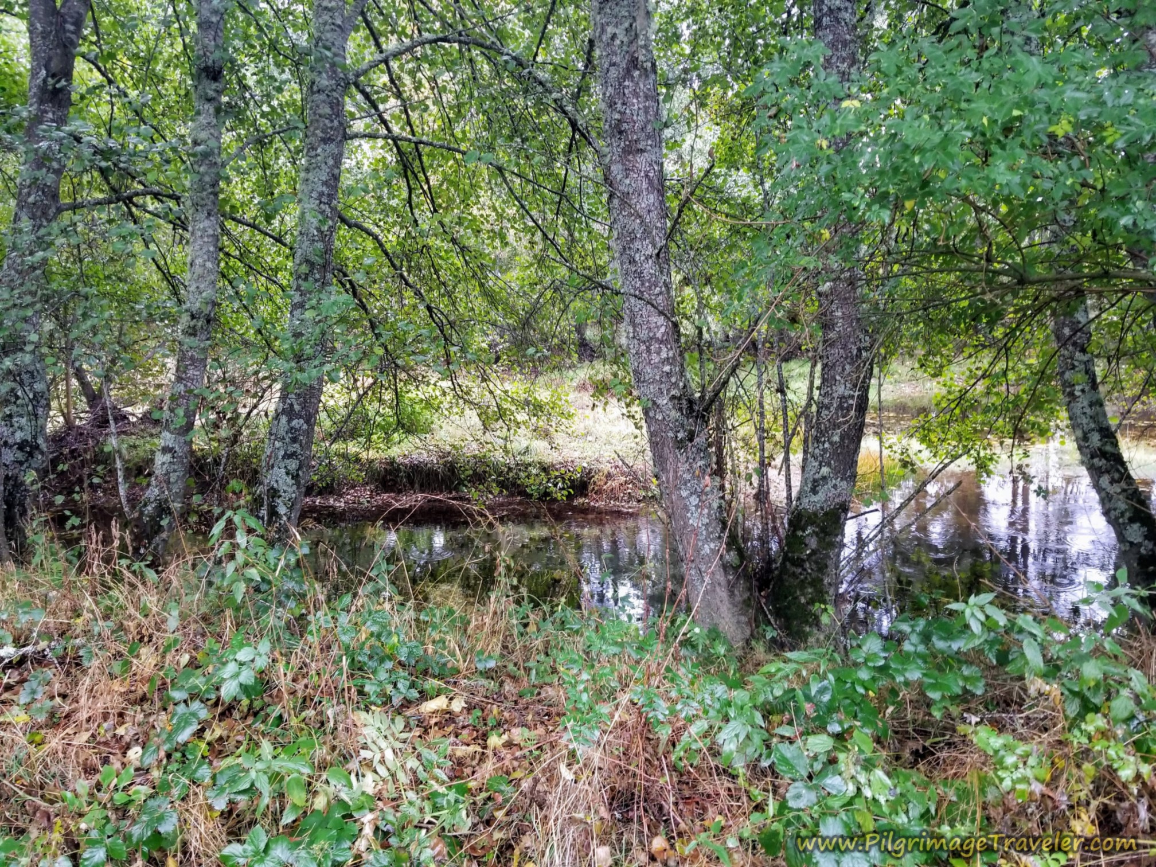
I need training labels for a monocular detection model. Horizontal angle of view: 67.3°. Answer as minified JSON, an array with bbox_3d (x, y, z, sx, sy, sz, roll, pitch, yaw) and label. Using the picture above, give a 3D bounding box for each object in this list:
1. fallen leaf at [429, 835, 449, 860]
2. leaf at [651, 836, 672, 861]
[{"bbox_3d":[-0.418,1.241,2.600,0.060,0.040,0.070,0,5,0],"label":"fallen leaf"},{"bbox_3d":[0.250,1.243,2.600,0.064,0.040,0.068,0,5,0],"label":"leaf"}]

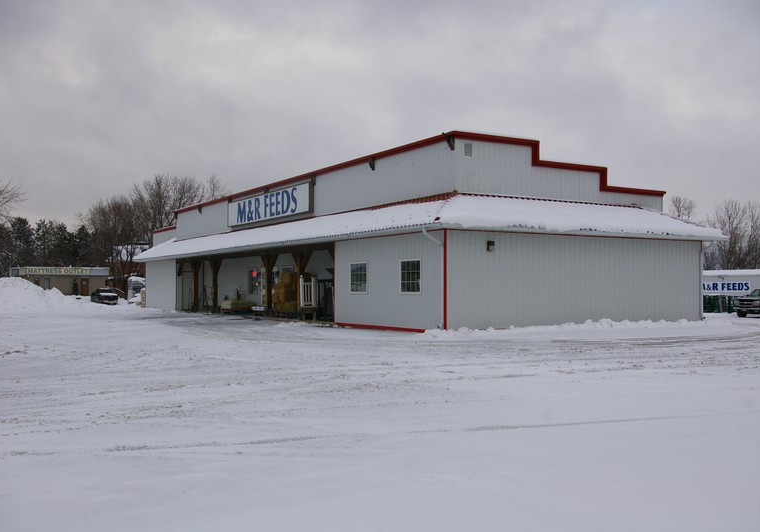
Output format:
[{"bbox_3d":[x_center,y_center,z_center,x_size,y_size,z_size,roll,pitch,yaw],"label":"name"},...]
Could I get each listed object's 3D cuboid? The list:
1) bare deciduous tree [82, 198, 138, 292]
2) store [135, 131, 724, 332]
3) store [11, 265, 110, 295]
[{"bbox_3d":[-34.700,-2.600,103.000,7.700,12.400,7.700,0,-2,0],"label":"bare deciduous tree"},{"bbox_3d":[-2.077,-0.670,41.475,12.525,6.363,36.056,1,-2,-31],"label":"store"},{"bbox_3d":[-37.800,1.950,95.500,9.000,3.400,9.500,1,-2,-29],"label":"store"}]

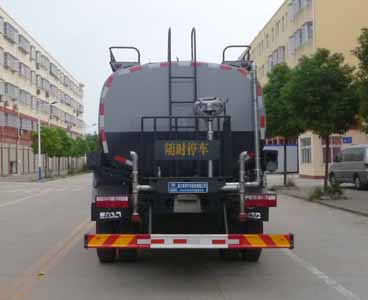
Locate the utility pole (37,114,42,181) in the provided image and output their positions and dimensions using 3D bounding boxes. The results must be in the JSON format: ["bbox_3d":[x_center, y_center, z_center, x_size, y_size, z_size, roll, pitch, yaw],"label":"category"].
[{"bbox_3d":[-9.590,-0.146,21.500,0.270,4.400,0.270,0,-2,-3],"label":"utility pole"}]

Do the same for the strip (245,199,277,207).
[{"bbox_3d":[0.947,0.654,3.970,0.395,0.088,0.040,0,-2,-3],"label":"strip"}]

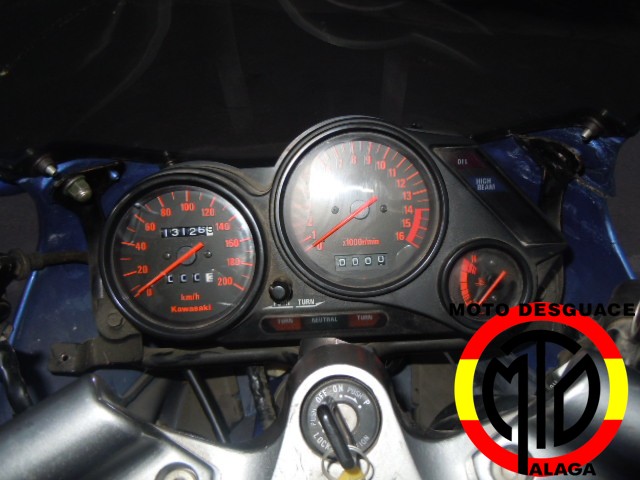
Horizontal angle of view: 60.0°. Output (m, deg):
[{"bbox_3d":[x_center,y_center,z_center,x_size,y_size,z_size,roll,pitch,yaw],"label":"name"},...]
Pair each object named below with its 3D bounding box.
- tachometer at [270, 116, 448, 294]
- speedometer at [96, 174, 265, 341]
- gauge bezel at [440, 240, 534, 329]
[{"bbox_3d":[0.022,-0.018,0.303,0.096,0.022,0.096,-2,86,-2],"label":"tachometer"},{"bbox_3d":[-0.075,0.008,0.304,0.090,0.022,0.090,-2,86,-2],"label":"speedometer"},{"bbox_3d":[0.090,0.025,0.301,0.051,0.018,0.051,-2,93,-1],"label":"gauge bezel"}]

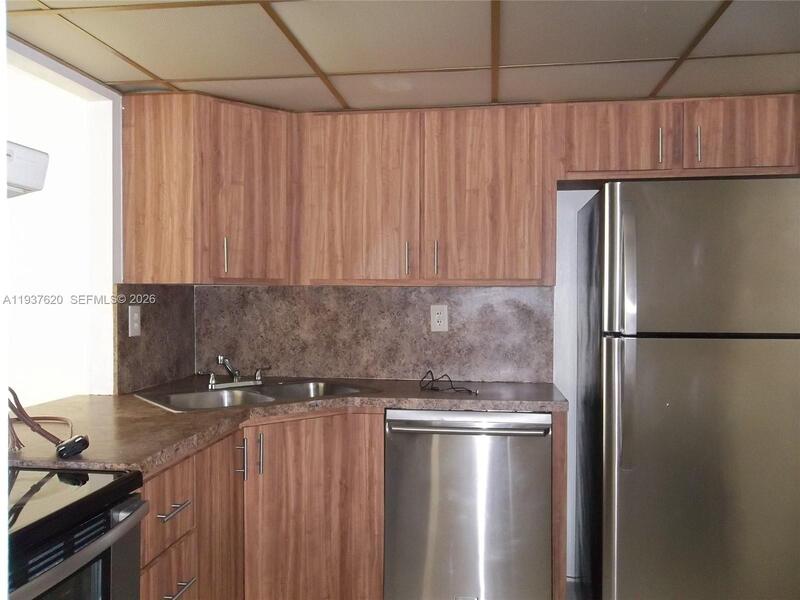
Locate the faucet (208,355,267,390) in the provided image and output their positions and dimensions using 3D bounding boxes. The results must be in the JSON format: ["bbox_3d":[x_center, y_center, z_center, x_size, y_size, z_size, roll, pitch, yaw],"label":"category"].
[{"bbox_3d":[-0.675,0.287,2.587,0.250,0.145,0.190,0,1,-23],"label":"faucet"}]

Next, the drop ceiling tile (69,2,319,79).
[{"bbox_3d":[-0.623,-0.823,2.005,0.600,0.020,0.600,0,1,8],"label":"drop ceiling tile"}]

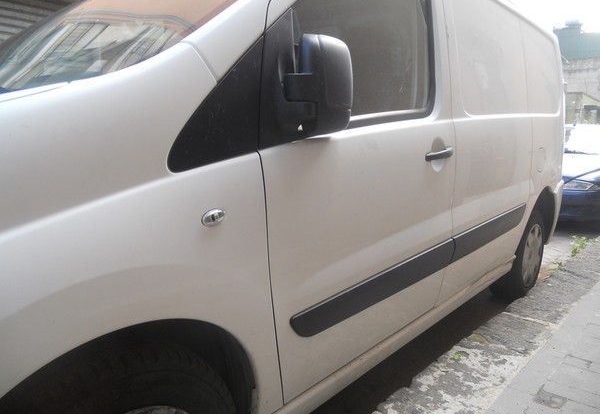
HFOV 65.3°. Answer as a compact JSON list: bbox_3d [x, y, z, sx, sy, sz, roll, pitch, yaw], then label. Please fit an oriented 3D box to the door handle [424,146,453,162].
[{"bbox_3d":[0.530,-0.201,1.799,0.045,0.036,0.188,7,17,41],"label":"door handle"}]

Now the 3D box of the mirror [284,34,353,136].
[{"bbox_3d":[0.027,-0.308,1.192,0.210,0.245,0.135,6,10,35],"label":"mirror"}]

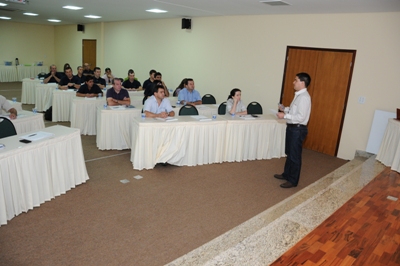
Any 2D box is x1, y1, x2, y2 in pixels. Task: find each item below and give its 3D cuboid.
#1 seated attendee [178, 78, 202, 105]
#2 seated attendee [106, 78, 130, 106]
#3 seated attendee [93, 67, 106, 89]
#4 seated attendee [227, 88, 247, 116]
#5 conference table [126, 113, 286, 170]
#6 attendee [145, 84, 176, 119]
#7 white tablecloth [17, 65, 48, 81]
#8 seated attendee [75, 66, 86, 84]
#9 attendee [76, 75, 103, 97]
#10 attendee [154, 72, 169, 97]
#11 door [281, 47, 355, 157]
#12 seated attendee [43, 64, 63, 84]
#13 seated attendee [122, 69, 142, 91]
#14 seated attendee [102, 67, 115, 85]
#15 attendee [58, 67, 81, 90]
[{"bbox_3d":[-0.206,-0.536,6.707,0.560,1.290,0.750,-4,17,-23],"label":"seated attendee"},{"bbox_3d":[-1.705,-0.469,6.179,0.560,1.280,0.750,-3,17,-21],"label":"seated attendee"},{"bbox_3d":[-2.814,-1.140,8.314,0.550,1.280,0.750,-3,17,-21],"label":"seated attendee"},{"bbox_3d":[0.672,-0.240,5.917,0.500,1.250,0.720,-7,19,-32],"label":"seated attendee"},{"bbox_3d":[0.342,0.101,5.547,2.950,0.770,0.550,-2,17,-18],"label":"conference table"},{"bbox_3d":[-0.792,-0.241,5.667,0.600,1.289,0.800,-3,16,-22],"label":"attendee"},{"bbox_3d":[-7.740,-2.693,13.769,1.350,0.750,0.550,-12,22,-43],"label":"white tablecloth"},{"bbox_3d":[-3.821,-1.488,9.675,0.550,1.276,0.750,-3,16,-22],"label":"seated attendee"},{"bbox_3d":[-2.517,-0.699,6.933,0.600,1.220,0.780,-4,17,-23],"label":"attendee"},{"bbox_3d":[-1.163,-0.962,8.185,0.600,1.343,0.800,-1,16,-18],"label":"attendee"},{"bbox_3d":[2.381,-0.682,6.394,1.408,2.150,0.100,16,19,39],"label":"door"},{"bbox_3d":[-4.613,-1.492,9.491,0.600,1.281,0.780,-3,16,-24],"label":"seated attendee"},{"bbox_3d":[-2.047,-1.233,9.055,0.600,1.316,0.780,-2,16,-20],"label":"seated attendee"},{"bbox_3d":[-3.026,-1.506,9.950,0.550,1.265,0.750,-2,16,-20],"label":"seated attendee"},{"bbox_3d":[-3.446,-1.061,7.905,0.570,1.280,0.750,-2,17,-18],"label":"attendee"}]

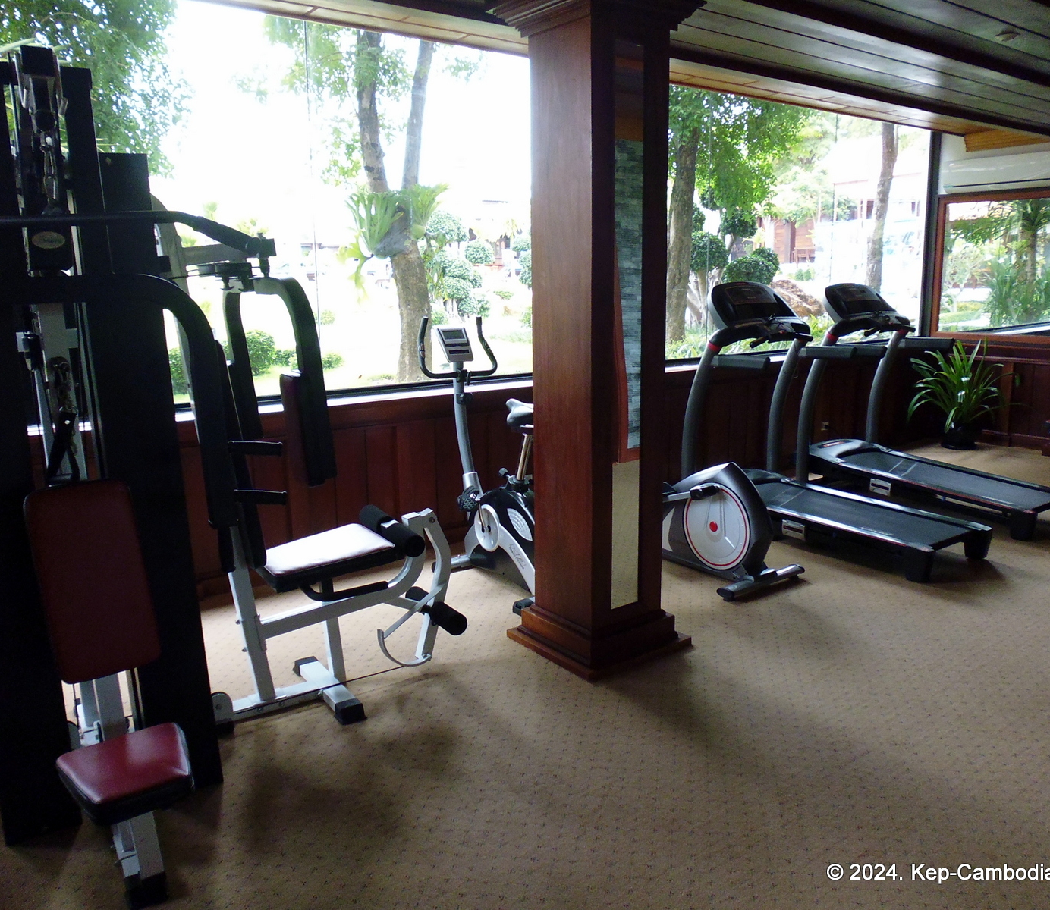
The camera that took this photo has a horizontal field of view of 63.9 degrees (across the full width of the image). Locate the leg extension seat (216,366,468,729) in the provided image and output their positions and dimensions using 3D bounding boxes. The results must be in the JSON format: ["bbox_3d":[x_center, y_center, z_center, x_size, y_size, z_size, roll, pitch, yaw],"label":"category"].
[{"bbox_3d":[-0.712,0.322,3.115,0.954,1.207,0.551,-9,13,-35],"label":"leg extension seat"}]

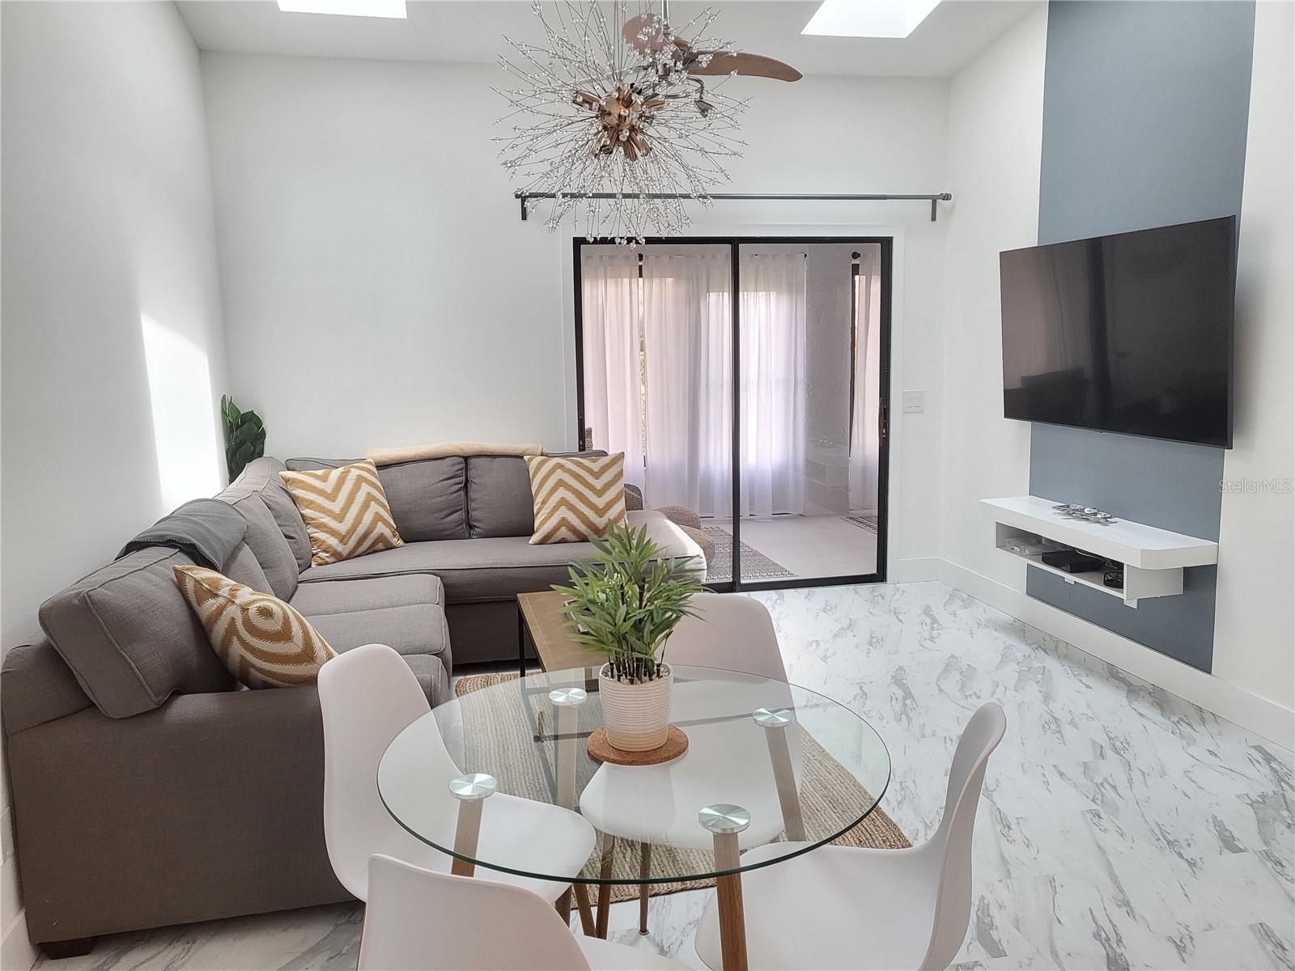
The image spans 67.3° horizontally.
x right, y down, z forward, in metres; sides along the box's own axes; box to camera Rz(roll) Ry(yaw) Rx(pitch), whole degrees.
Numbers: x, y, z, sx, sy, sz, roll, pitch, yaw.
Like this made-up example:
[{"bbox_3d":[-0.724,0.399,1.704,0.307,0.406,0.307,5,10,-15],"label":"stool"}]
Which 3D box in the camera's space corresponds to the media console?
[{"bbox_3d":[1.872,0.264,4.226,0.335,0.240,1.270,-2,8,-10],"label":"media console"}]

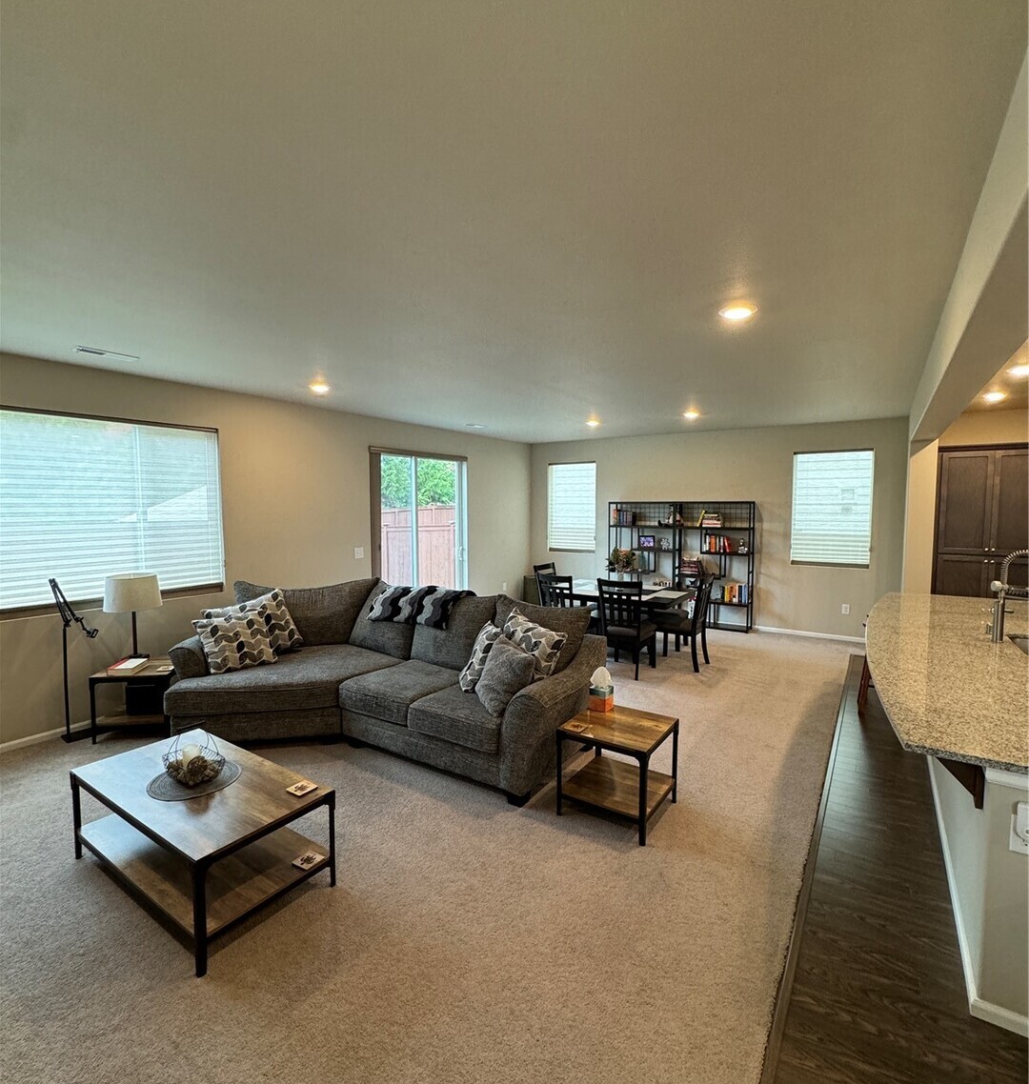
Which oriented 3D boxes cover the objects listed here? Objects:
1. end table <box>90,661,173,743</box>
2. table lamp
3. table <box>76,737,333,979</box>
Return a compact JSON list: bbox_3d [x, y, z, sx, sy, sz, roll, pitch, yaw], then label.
[{"bbox_3d":[-2.818,1.203,4.280,0.515,0.494,0.515,0,4,-7],"label":"end table"},{"bbox_3d":[-2.996,0.608,4.378,0.385,0.680,0.385,0,4,-7],"label":"table lamp"},{"bbox_3d":[-1.477,1.336,2.606,1.208,0.445,0.601,3,5,34],"label":"table"}]

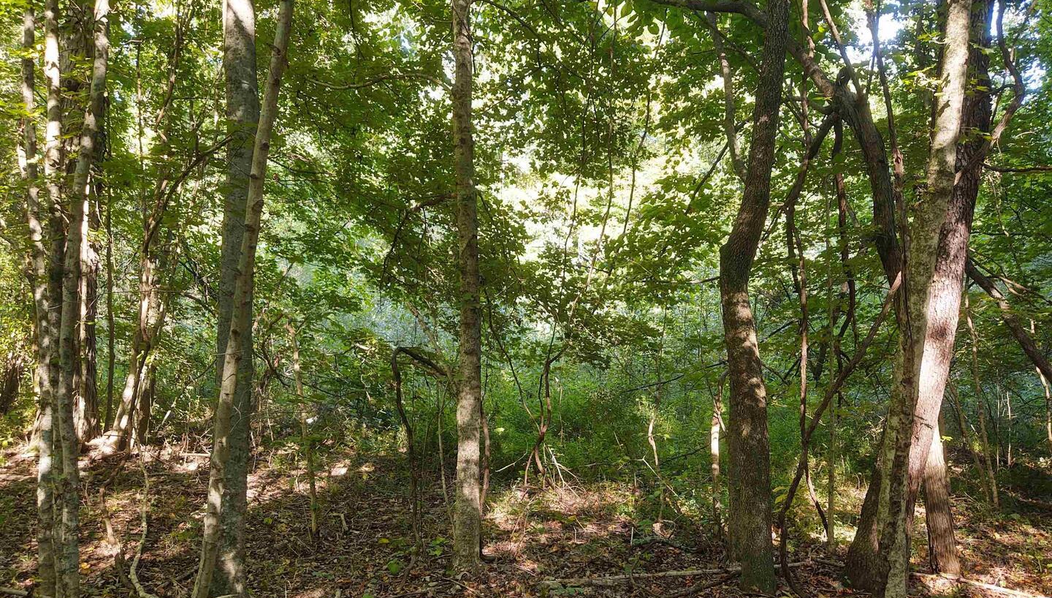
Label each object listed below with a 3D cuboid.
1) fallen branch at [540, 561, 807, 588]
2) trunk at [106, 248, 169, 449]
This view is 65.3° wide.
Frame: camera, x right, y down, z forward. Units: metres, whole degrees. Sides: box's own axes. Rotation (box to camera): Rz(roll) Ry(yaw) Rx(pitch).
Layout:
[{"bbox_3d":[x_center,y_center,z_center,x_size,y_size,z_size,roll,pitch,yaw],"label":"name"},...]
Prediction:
[{"bbox_3d":[0.894,1.599,4.785,1.630,0.070,0.100,0,0,-12],"label":"fallen branch"},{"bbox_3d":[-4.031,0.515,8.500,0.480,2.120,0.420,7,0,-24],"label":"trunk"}]

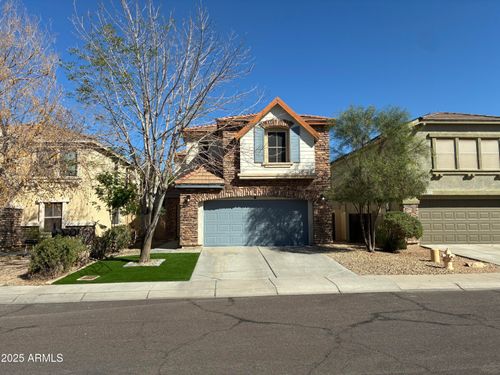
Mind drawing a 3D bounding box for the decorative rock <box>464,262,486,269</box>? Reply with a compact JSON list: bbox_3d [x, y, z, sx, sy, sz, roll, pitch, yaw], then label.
[{"bbox_3d":[7.686,2.633,12.806,0.660,0.190,0.420,0,-5,-4],"label":"decorative rock"}]

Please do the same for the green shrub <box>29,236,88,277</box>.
[{"bbox_3d":[-6.263,2.197,12.345,1.850,1.250,1.700,0,-5,-4],"label":"green shrub"}]

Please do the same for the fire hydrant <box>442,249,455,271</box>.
[{"bbox_3d":[6.515,2.342,12.359,0.400,0.740,0.360,0,-5,-4],"label":"fire hydrant"}]

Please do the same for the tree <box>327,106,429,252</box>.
[{"bbox_3d":[5.308,-0.402,15.843,4.100,6.100,4.000,0,-5,-4],"label":"tree"}]

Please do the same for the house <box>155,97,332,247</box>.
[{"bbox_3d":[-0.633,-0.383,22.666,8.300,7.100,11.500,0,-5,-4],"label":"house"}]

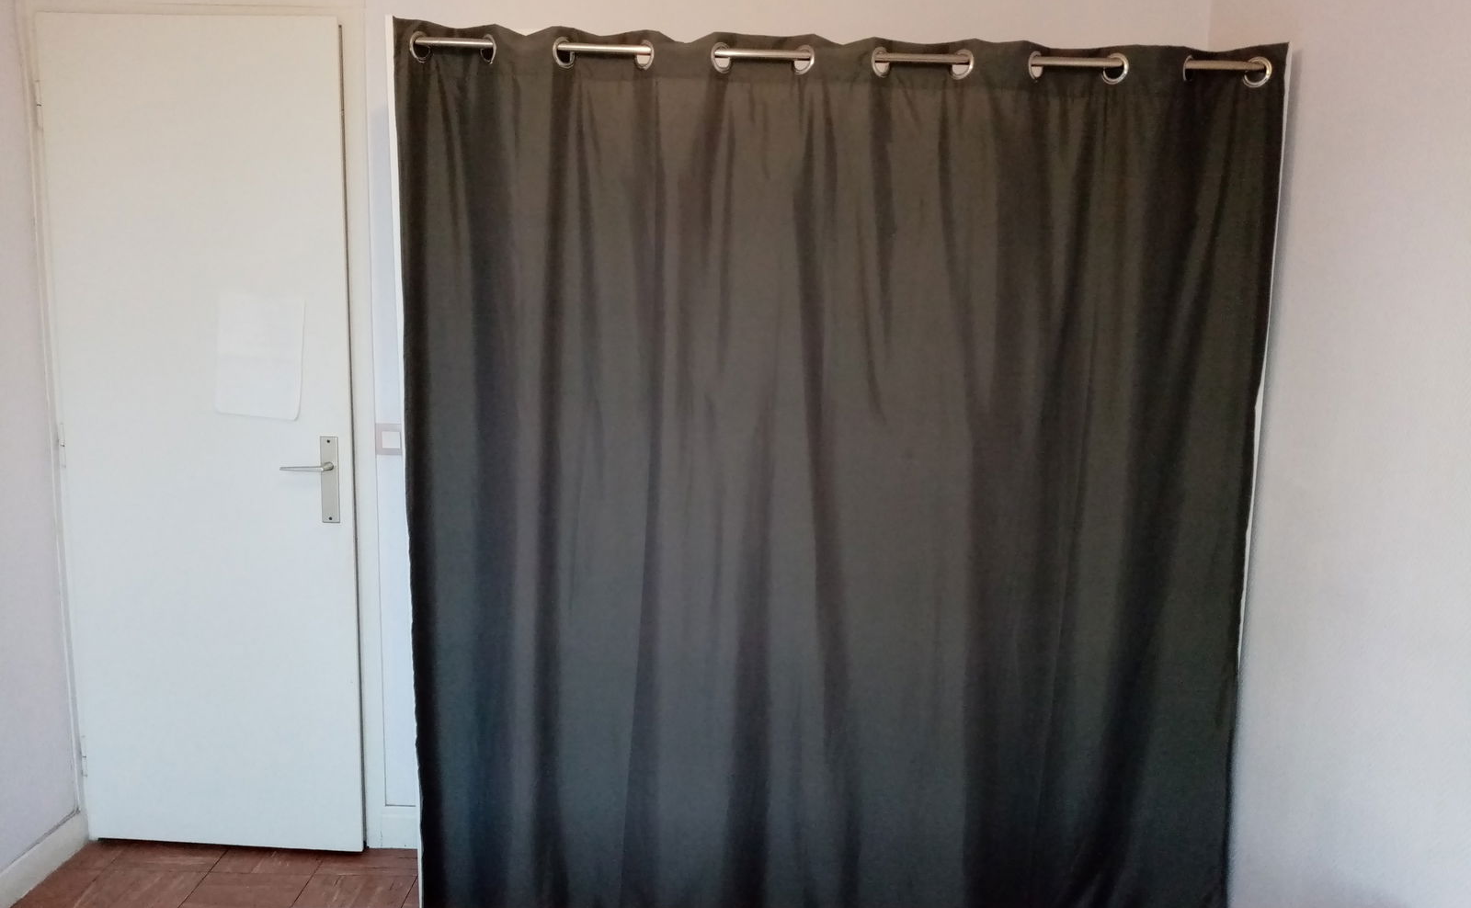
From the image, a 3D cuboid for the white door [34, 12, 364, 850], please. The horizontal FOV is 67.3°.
[{"bbox_3d":[-1.297,-0.004,2.735,0.720,2.060,0.050,2,8,3],"label":"white door"}]

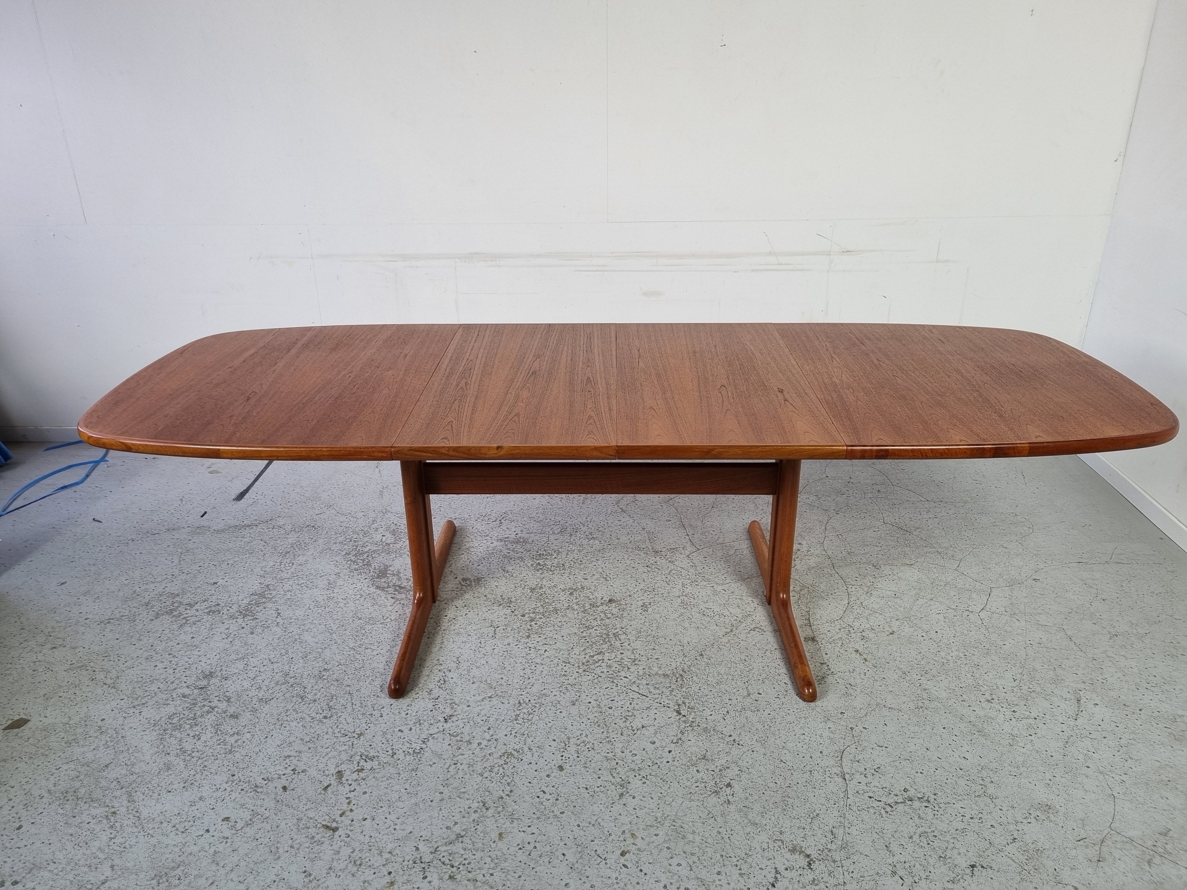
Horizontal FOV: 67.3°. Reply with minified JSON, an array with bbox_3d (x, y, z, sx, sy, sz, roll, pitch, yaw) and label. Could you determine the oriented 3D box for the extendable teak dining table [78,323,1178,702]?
[{"bbox_3d":[0.070,0.146,2.535,2.675,0.735,0.982,0,23,1],"label":"extendable teak dining table"}]

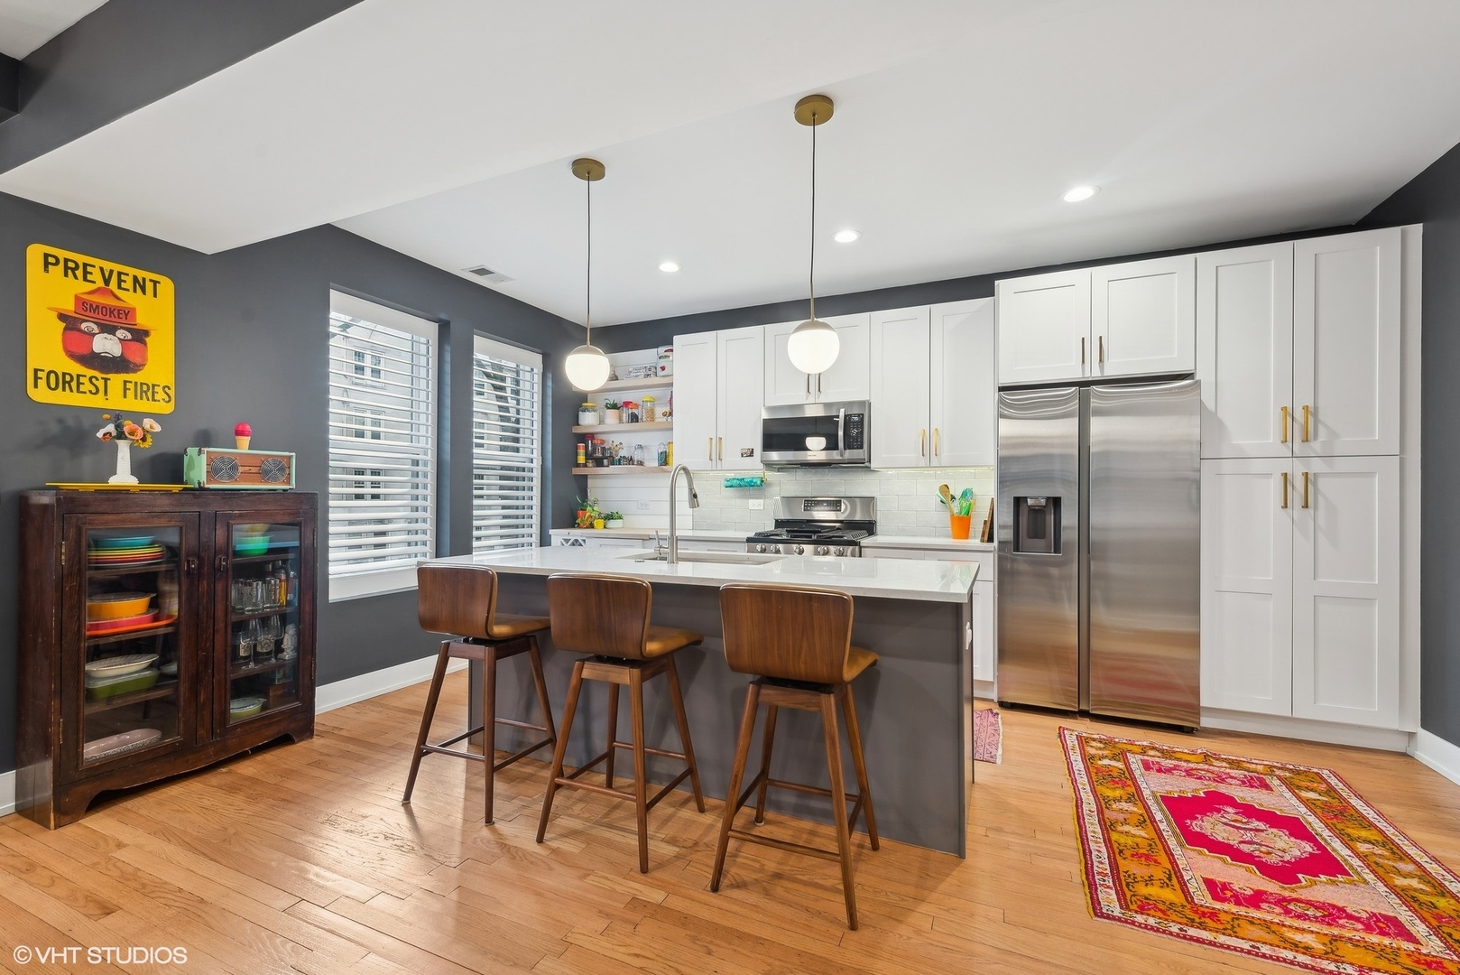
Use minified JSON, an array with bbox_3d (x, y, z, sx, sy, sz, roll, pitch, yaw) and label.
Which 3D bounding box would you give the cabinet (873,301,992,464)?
[{"bbox_3d":[1.373,-0.653,4.122,0.766,1.056,0.320,0,-1,24],"label":"cabinet"}]

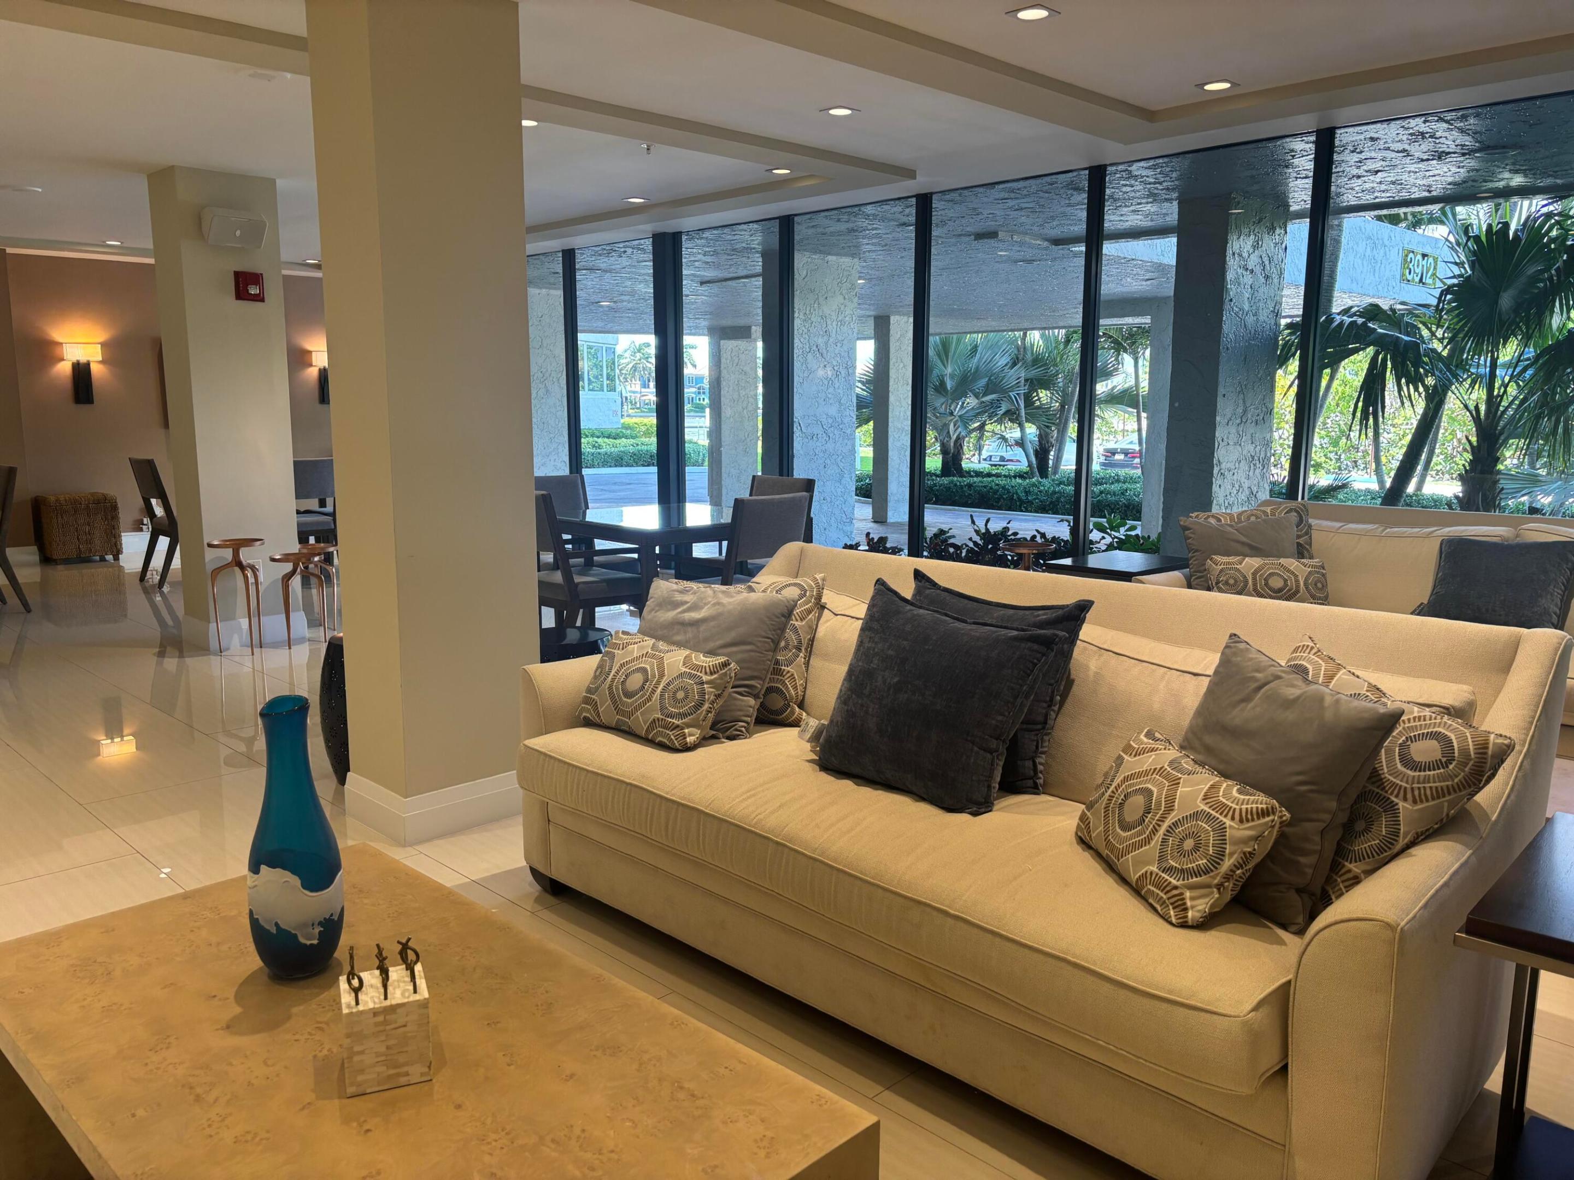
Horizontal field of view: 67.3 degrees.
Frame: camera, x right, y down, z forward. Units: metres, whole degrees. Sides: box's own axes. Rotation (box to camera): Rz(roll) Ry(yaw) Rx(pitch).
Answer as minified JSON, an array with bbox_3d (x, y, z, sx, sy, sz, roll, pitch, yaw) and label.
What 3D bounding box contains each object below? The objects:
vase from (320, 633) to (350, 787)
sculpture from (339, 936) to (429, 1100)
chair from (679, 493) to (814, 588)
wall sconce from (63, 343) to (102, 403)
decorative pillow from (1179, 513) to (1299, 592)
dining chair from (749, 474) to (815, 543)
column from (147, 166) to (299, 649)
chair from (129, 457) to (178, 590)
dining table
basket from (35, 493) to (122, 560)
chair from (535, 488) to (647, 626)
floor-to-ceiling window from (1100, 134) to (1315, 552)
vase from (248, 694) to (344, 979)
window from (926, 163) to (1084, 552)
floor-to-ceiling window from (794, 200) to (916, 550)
[{"bbox_3d":[-1.501,0.442,4.235,0.335,0.515,0.335,-9,13,-44],"label":"vase"},{"bbox_3d":[-0.562,0.588,1.650,0.111,0.171,0.111,-3,10,-22],"label":"sculpture"},{"bbox_3d":[-0.235,-0.004,5.702,0.520,0.930,0.580,-9,13,-44],"label":"chair"},{"bbox_3d":[-5.975,-1.831,10.042,0.260,0.500,0.110,-9,13,-44],"label":"wall sconce"},{"bbox_3d":[1.833,-0.061,4.787,0.460,0.450,0.150,4,-10,23],"label":"decorative pillow"},{"bbox_3d":[-0.217,-0.133,6.447,0.612,0.933,0.476,-9,13,-44],"label":"dining chair"},{"bbox_3d":[-3.047,-0.953,6.505,0.535,2.516,0.382,-9,13,-44],"label":"column"},{"bbox_3d":[-4.422,-0.514,8.731,0.612,0.933,0.476,-9,13,-44],"label":"chair"},{"bbox_3d":[-0.613,-0.019,6.333,1.080,0.757,1.080,-9,13,-44],"label":"dining table"},{"bbox_3d":[-6.035,-0.524,10.052,0.520,0.560,0.480,-9,13,-44],"label":"basket"},{"bbox_3d":[-1.060,-0.039,5.847,0.612,0.933,0.476,-9,13,-44],"label":"chair"},{"bbox_3d":[2.031,-0.878,5.977,0.090,2.550,1.100,-9,13,-44],"label":"floor-to-ceiling window"},{"bbox_3d":[-0.833,0.413,1.973,0.164,0.465,0.164,-9,13,-44],"label":"vase"},{"bbox_3d":[1.216,-1.010,6.792,0.090,2.550,1.100,-9,13,-44],"label":"window"},{"bbox_3d":[0.380,-1.046,7.212,0.080,2.496,0.978,-9,13,-44],"label":"floor-to-ceiling window"}]

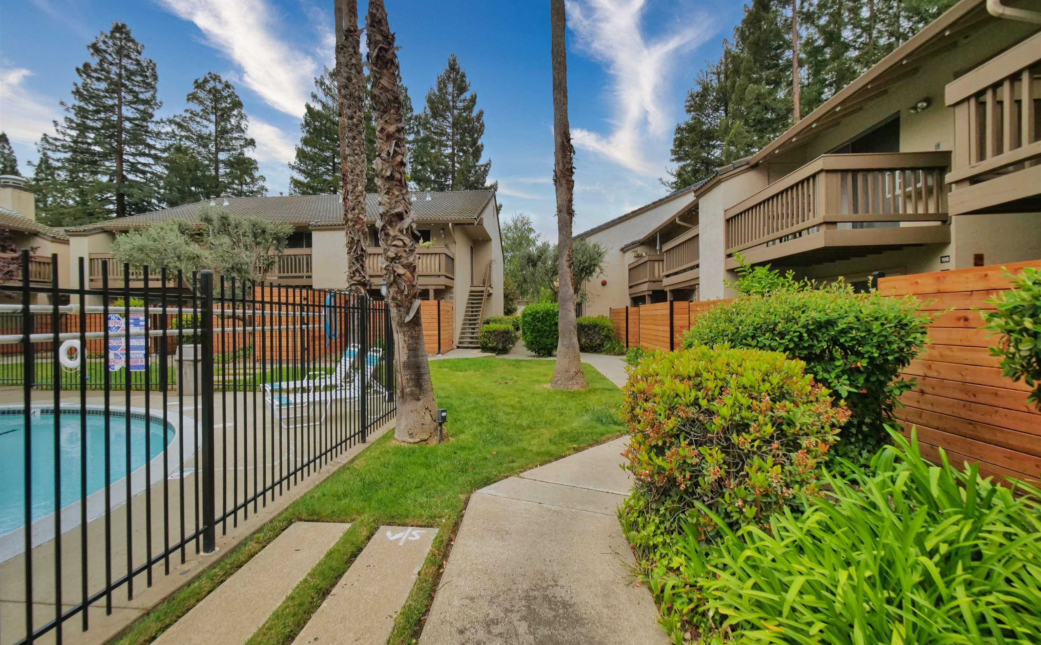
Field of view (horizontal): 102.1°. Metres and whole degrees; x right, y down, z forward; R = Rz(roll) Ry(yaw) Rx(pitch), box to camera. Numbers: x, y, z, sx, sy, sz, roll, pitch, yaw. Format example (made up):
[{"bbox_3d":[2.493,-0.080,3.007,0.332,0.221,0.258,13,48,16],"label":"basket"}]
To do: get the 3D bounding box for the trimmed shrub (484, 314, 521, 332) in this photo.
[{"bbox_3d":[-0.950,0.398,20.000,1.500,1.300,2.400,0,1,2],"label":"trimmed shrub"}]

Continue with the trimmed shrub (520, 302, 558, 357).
[{"bbox_3d":[0.830,0.210,15.100,1.580,1.860,1.550,0,1,0],"label":"trimmed shrub"}]

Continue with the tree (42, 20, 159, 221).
[{"bbox_3d":[-35.000,-12.454,36.000,10.200,26.600,10.000,0,1,0],"label":"tree"}]

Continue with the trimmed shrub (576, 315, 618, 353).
[{"bbox_3d":[2.880,0.445,16.300,1.700,1.360,1.500,0,1,0],"label":"trimmed shrub"}]

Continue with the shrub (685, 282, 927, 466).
[{"bbox_3d":[2.880,0.519,4.850,1.500,1.680,2.100,0,1,0],"label":"shrub"}]

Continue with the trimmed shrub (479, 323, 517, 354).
[{"bbox_3d":[-0.800,0.576,15.400,1.300,1.080,1.300,0,1,2],"label":"trimmed shrub"}]

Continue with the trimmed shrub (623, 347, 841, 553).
[{"bbox_3d":[1.540,0.792,3.420,1.450,1.170,1.350,0,1,0],"label":"trimmed shrub"}]

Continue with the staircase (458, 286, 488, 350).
[{"bbox_3d":[-2.030,-0.311,18.700,0.950,2.730,3.500,0,1,2],"label":"staircase"}]

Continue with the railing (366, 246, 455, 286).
[{"bbox_3d":[-4.250,-2.042,16.050,3.150,1.400,1.750,0,1,2],"label":"railing"}]

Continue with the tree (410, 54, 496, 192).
[{"bbox_3d":[-6.700,-12.929,42.000,9.200,27.400,9.200,0,1,0],"label":"tree"}]

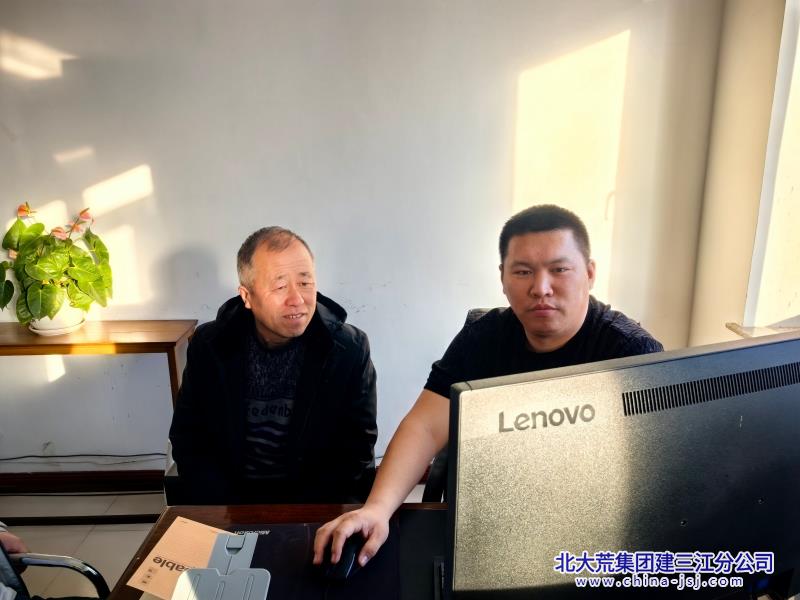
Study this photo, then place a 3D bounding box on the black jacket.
[{"bbox_3d":[-0.290,0.313,1.495,0.500,0.670,0.420,-5,13,-17],"label":"black jacket"}]

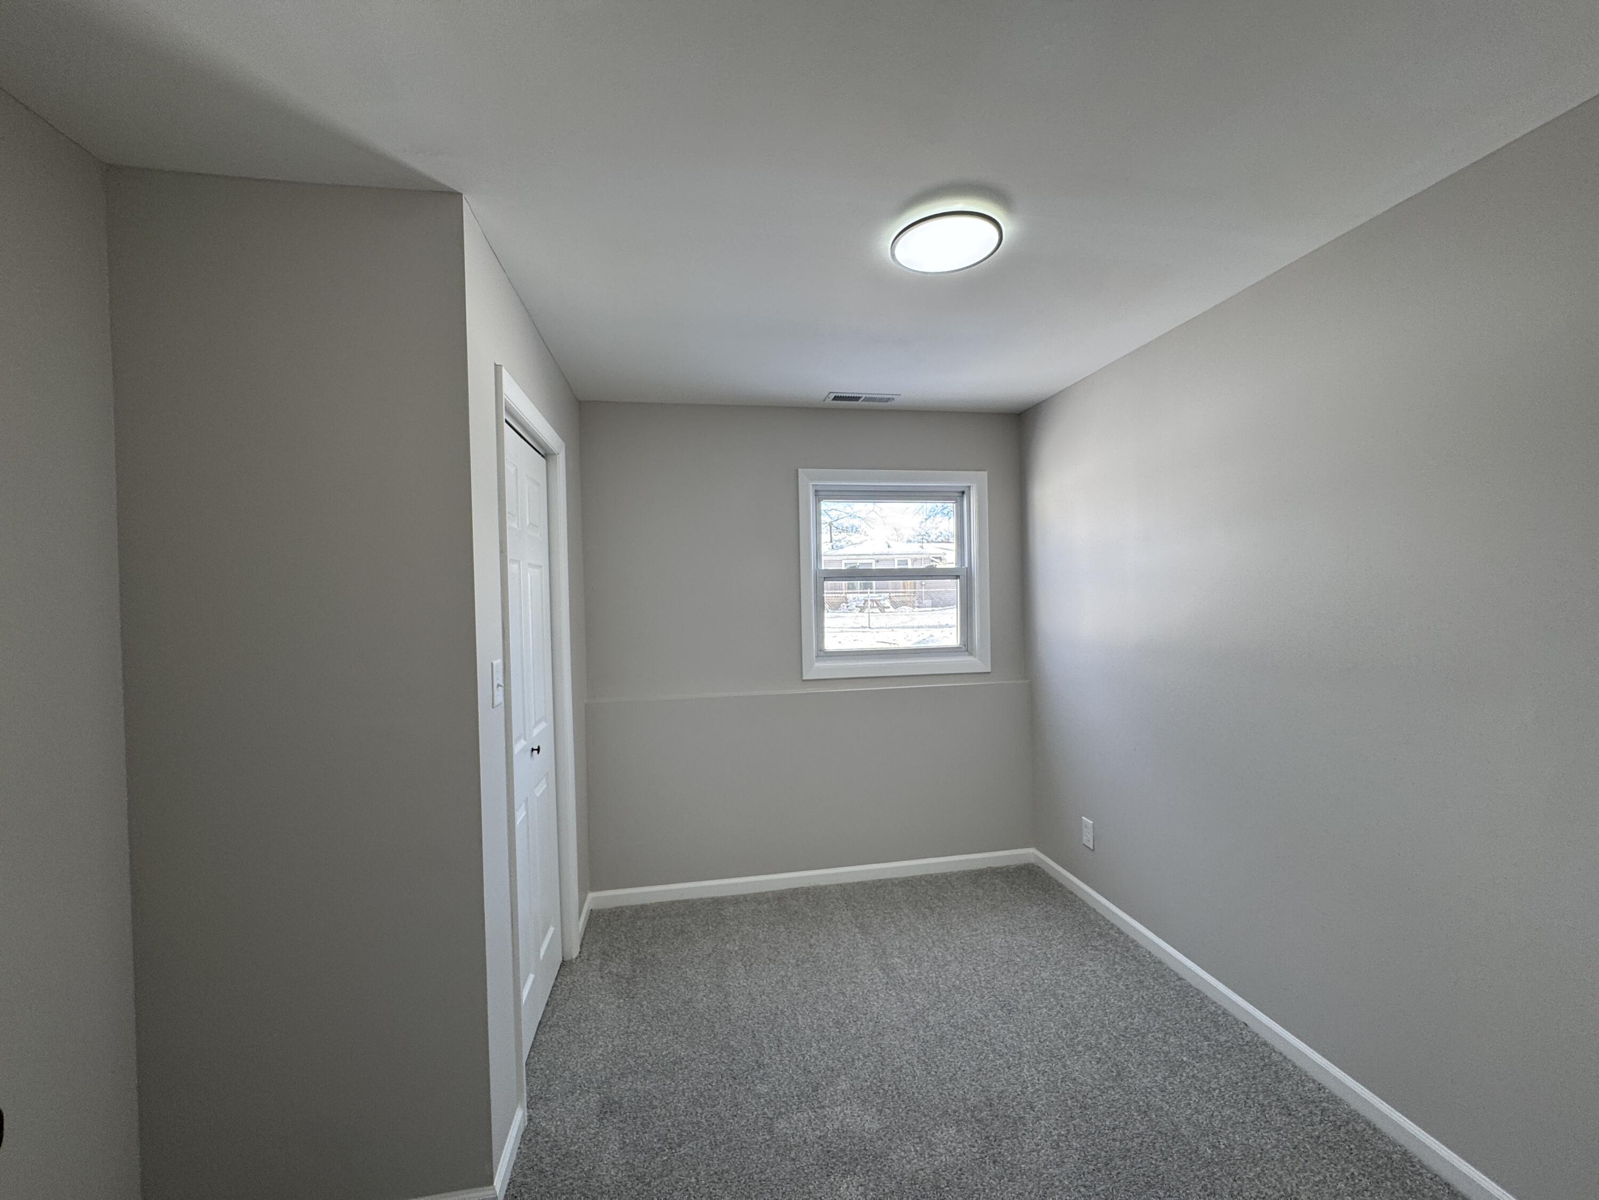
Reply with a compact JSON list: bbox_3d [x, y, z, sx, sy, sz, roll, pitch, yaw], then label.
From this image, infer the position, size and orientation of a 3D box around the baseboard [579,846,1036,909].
[{"bbox_3d":[0.130,1.388,3.235,2.264,0.073,0.020,-1,1,-10],"label":"baseboard"}]

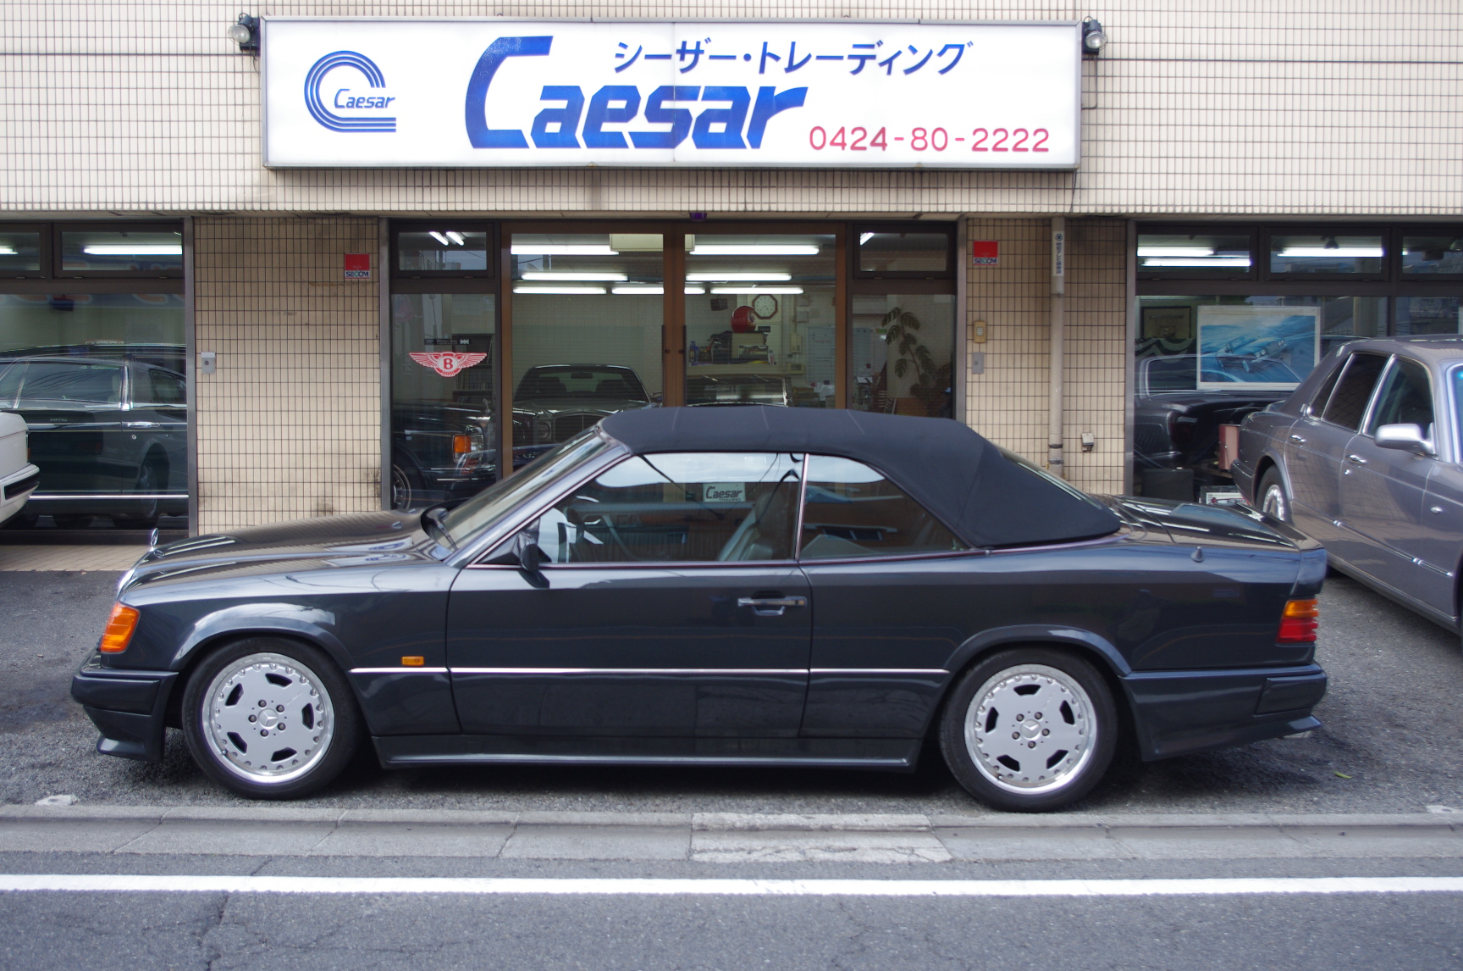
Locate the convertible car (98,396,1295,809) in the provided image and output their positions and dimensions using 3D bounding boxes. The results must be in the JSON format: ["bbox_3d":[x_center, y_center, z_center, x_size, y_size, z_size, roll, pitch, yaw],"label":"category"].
[{"bbox_3d":[-0.170,0.391,6.898,4.680,1.385,1.790,0,3,-1],"label":"convertible car"}]

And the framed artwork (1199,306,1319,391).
[{"bbox_3d":[3.891,-1.017,12.600,0.910,0.635,0.030,0,3,0],"label":"framed artwork"}]

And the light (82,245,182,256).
[{"bbox_3d":[-5.442,-2.189,15.900,1.230,0.100,0.200,0,3,0],"label":"light"}]

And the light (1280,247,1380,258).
[{"bbox_3d":[5.685,-2.161,15.850,1.230,0.100,0.200,0,3,0],"label":"light"}]

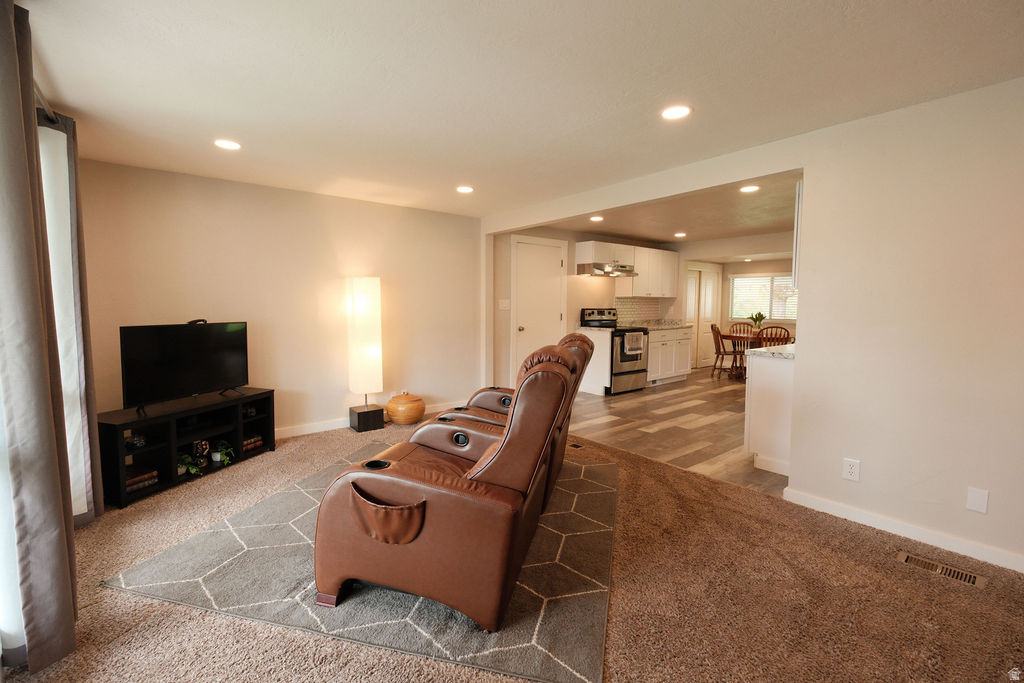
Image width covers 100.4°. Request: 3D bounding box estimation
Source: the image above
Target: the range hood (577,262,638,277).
[{"bbox_3d":[1.395,-1.036,6.190,0.880,0.155,0.470,-5,7,-40],"label":"range hood"}]

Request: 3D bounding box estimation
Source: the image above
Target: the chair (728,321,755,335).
[{"bbox_3d":[4.220,0.131,7.680,0.460,0.920,0.530,0,5,7],"label":"chair"}]

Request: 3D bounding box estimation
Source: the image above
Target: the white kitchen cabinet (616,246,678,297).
[{"bbox_3d":[2.257,-1.109,7.062,1.240,0.760,0.335,-4,6,-38],"label":"white kitchen cabinet"}]

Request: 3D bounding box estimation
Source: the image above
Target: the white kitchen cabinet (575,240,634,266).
[{"bbox_3d":[1.416,-1.289,6.386,0.930,0.295,0.335,-4,6,-38],"label":"white kitchen cabinet"}]

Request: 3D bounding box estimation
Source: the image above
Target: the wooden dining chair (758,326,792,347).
[{"bbox_3d":[4.060,0.211,6.820,0.460,0.920,0.530,0,5,7],"label":"wooden dining chair"}]

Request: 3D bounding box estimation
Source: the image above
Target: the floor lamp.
[{"bbox_3d":[-1.458,0.124,4.250,0.250,1.510,0.240,-4,6,-38],"label":"floor lamp"}]

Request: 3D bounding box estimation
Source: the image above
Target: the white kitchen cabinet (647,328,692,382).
[{"bbox_3d":[2.280,0.217,6.947,1.270,0.895,0.620,-5,7,-40],"label":"white kitchen cabinet"}]

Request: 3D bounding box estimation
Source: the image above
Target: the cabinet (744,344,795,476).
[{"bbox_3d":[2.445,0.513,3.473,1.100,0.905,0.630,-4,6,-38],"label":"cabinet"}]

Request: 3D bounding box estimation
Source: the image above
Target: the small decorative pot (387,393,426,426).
[{"bbox_3d":[-1.158,0.733,4.640,0.400,0.315,0.400,0,5,0],"label":"small decorative pot"}]

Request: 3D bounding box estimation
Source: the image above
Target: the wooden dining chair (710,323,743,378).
[{"bbox_3d":[3.650,0.172,7.250,0.530,0.920,0.460,0,5,5],"label":"wooden dining chair"}]

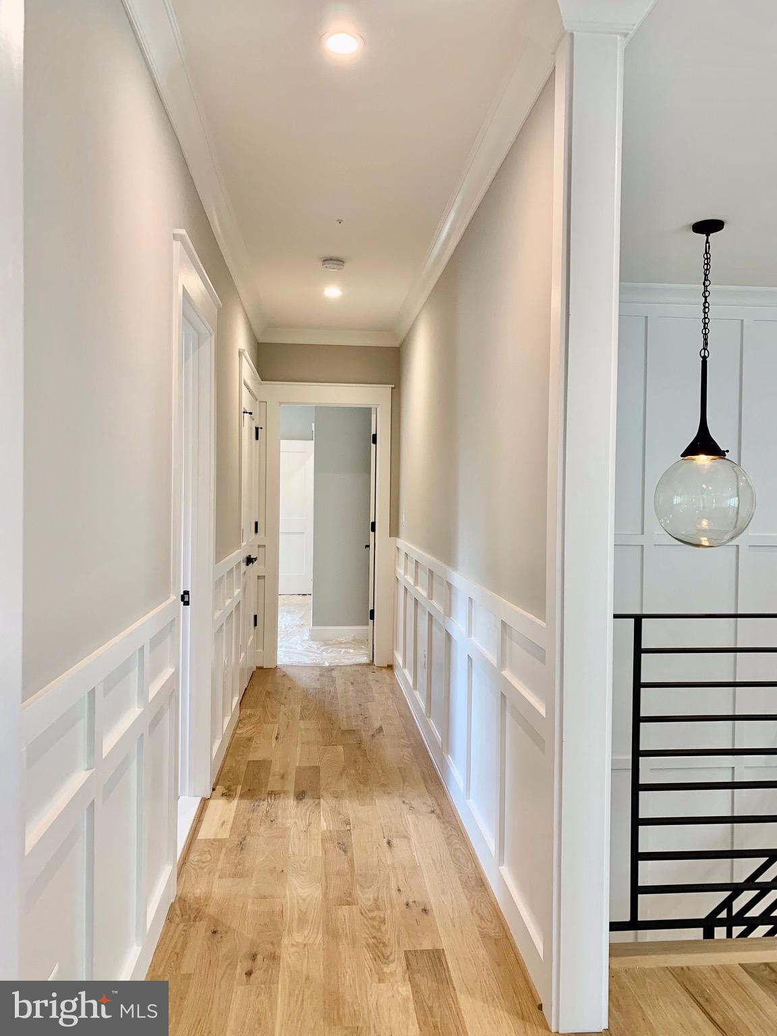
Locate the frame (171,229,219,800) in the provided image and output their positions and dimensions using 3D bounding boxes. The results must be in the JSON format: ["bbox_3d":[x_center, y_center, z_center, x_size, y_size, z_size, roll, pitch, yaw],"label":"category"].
[{"bbox_3d":[-0.814,0.150,3.167,0.129,2.293,1.036,0,2,-5],"label":"frame"}]

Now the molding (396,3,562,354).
[{"bbox_3d":[0.243,-1.366,4.123,0.085,0.111,4.406,0,2,-5],"label":"molding"}]

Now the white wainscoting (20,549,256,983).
[{"bbox_3d":[-0.780,0.773,3.211,0.044,1.047,3.850,0,2,-5],"label":"white wainscoting"}]

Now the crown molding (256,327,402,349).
[{"bbox_3d":[-0.470,-1.432,6.232,1.129,0.107,0.090,0,2,-5],"label":"crown molding"}]

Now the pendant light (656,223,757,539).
[{"bbox_3d":[1.530,-0.630,3.757,0.450,1.543,0.450,0,2,-5],"label":"pendant light"}]

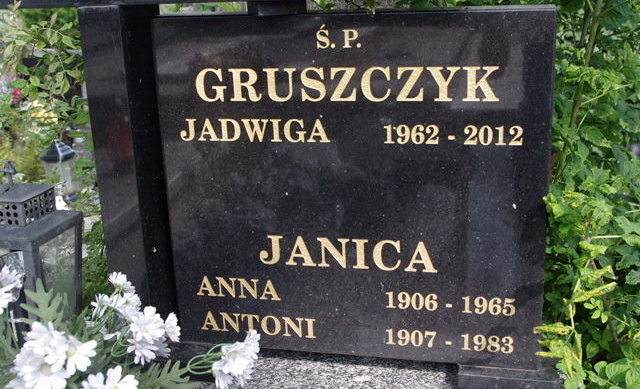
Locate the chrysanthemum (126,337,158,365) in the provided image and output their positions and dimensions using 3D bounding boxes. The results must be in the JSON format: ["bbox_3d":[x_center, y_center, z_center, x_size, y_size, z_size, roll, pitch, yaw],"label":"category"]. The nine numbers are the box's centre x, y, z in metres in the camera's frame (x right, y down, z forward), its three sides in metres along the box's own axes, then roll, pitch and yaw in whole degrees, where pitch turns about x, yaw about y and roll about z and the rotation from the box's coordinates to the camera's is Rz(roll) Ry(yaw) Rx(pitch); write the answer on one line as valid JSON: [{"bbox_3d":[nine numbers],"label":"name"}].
[{"bbox_3d":[-0.262,0.230,1.100,0.045,0.042,0.030,2,-26,14],"label":"chrysanthemum"}]

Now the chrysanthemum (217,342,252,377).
[{"bbox_3d":[-0.127,0.246,1.110,0.047,0.048,0.030,4,-16,19],"label":"chrysanthemum"}]

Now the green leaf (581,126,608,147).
[{"bbox_3d":[0.471,-0.099,1.280,0.054,0.025,0.014,34,-14,17],"label":"green leaf"}]

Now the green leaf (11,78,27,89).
[{"bbox_3d":[-0.647,-0.238,1.600,0.036,0.021,0.014,-4,-23,-8],"label":"green leaf"}]

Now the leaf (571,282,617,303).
[{"bbox_3d":[0.403,0.145,1.100,0.071,0.020,0.020,-21,-13,1],"label":"leaf"}]

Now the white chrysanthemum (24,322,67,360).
[{"bbox_3d":[-0.376,0.201,1.020,0.052,0.050,0.030,-1,-21,3],"label":"white chrysanthemum"}]

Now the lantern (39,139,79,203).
[{"bbox_3d":[-0.905,-0.084,2.600,0.092,0.210,0.092,3,20,19],"label":"lantern"}]

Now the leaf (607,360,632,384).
[{"bbox_3d":[0.488,0.290,1.220,0.040,0.014,0.036,0,60,7],"label":"leaf"}]

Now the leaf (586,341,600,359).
[{"bbox_3d":[0.484,0.274,1.320,0.025,0.032,0.012,2,-23,13],"label":"leaf"}]

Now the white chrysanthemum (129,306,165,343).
[{"bbox_3d":[-0.256,0.193,1.100,0.053,0.053,0.030,-1,-18,3],"label":"white chrysanthemum"}]

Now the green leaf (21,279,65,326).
[{"bbox_3d":[-0.382,0.152,1.030,0.060,0.070,0.020,-3,-24,-4],"label":"green leaf"}]

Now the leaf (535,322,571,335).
[{"bbox_3d":[0.343,0.198,1.100,0.054,0.018,0.018,3,-11,7],"label":"leaf"}]

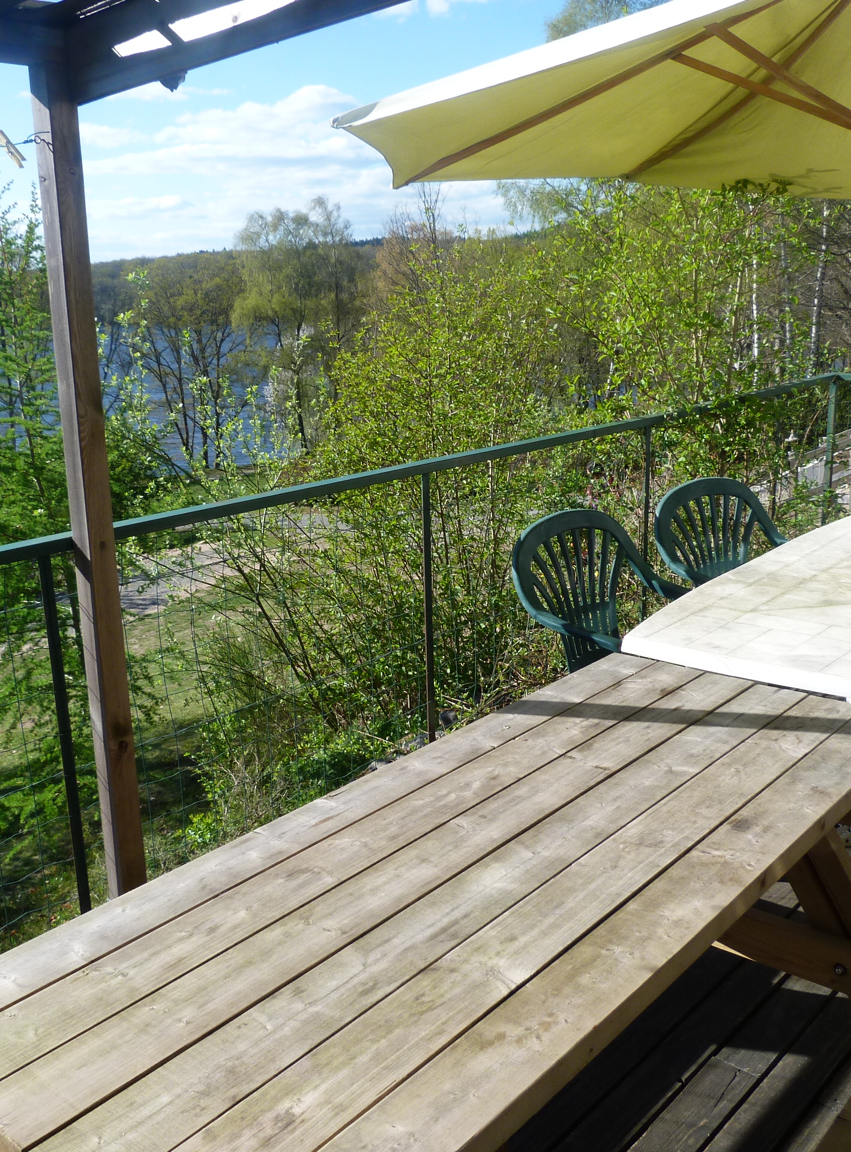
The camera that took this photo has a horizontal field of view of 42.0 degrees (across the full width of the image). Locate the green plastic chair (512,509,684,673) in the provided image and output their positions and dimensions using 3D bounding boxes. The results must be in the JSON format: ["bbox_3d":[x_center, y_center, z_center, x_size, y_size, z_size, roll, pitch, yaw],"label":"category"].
[{"bbox_3d":[0.619,0.289,3.506,0.585,0.870,0.570,-13,18,-38],"label":"green plastic chair"}]

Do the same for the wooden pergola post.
[{"bbox_3d":[-0.768,-0.066,2.596,0.075,2.100,0.075,11,18,39],"label":"wooden pergola post"}]

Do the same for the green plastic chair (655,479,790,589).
[{"bbox_3d":[1.169,0.145,4.019,0.585,0.870,0.570,-11,17,-33],"label":"green plastic chair"}]

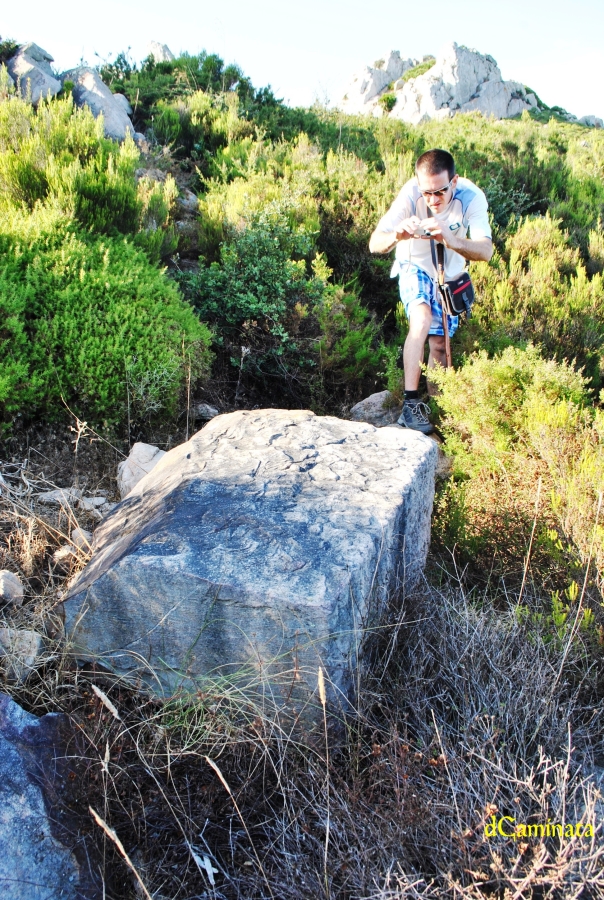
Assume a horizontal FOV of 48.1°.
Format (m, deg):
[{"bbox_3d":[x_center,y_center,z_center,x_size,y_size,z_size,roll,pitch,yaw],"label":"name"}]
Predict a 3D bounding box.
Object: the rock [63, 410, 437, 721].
[{"bbox_3d":[-0.070,0.366,2.740,0.980,0.520,1.200,9,27,22],"label":"rock"}]

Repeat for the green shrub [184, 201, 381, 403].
[{"bbox_3d":[-0.137,-0.925,4.300,1.280,1.270,1.100,0,17,0],"label":"green shrub"}]

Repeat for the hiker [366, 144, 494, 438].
[{"bbox_3d":[0.580,-0.640,3.080,0.570,1.330,0.720,2,17,8],"label":"hiker"}]

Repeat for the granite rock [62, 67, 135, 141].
[{"bbox_3d":[-2.395,-4.087,8.000,0.880,0.920,0.800,0,17,0],"label":"granite rock"}]

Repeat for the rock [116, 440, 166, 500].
[{"bbox_3d":[-0.802,0.108,3.400,0.290,0.280,0.250,0,17,0],"label":"rock"}]

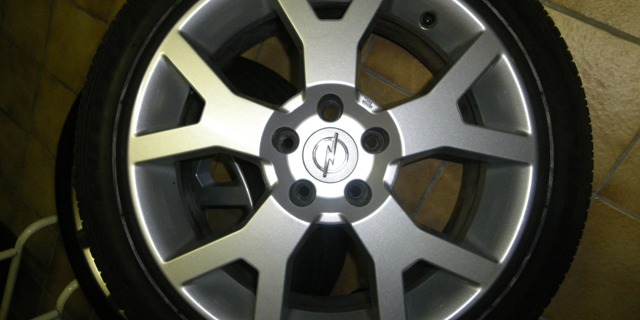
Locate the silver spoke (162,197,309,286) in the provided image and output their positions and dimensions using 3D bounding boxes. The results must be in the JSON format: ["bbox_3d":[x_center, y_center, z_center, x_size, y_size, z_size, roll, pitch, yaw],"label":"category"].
[{"bbox_3d":[-0.090,0.108,0.614,0.166,0.040,0.079,-32,89,-1],"label":"silver spoke"}]

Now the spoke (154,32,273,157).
[{"bbox_3d":[-0.125,-0.069,0.619,0.174,0.040,0.075,40,89,1],"label":"spoke"}]

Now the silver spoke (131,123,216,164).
[{"bbox_3d":[-0.169,-0.021,0.618,0.108,0.040,0.033,-11,88,0],"label":"silver spoke"}]

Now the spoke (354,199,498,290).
[{"bbox_3d":[0.116,0.109,0.614,0.166,0.040,0.074,30,89,1],"label":"spoke"}]

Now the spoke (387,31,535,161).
[{"bbox_3d":[0.158,-0.053,0.619,0.150,0.040,0.165,-18,88,-1],"label":"spoke"}]

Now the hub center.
[{"bbox_3d":[0.013,-0.005,0.618,0.065,0.020,0.065,-18,88,-1],"label":"hub center"}]

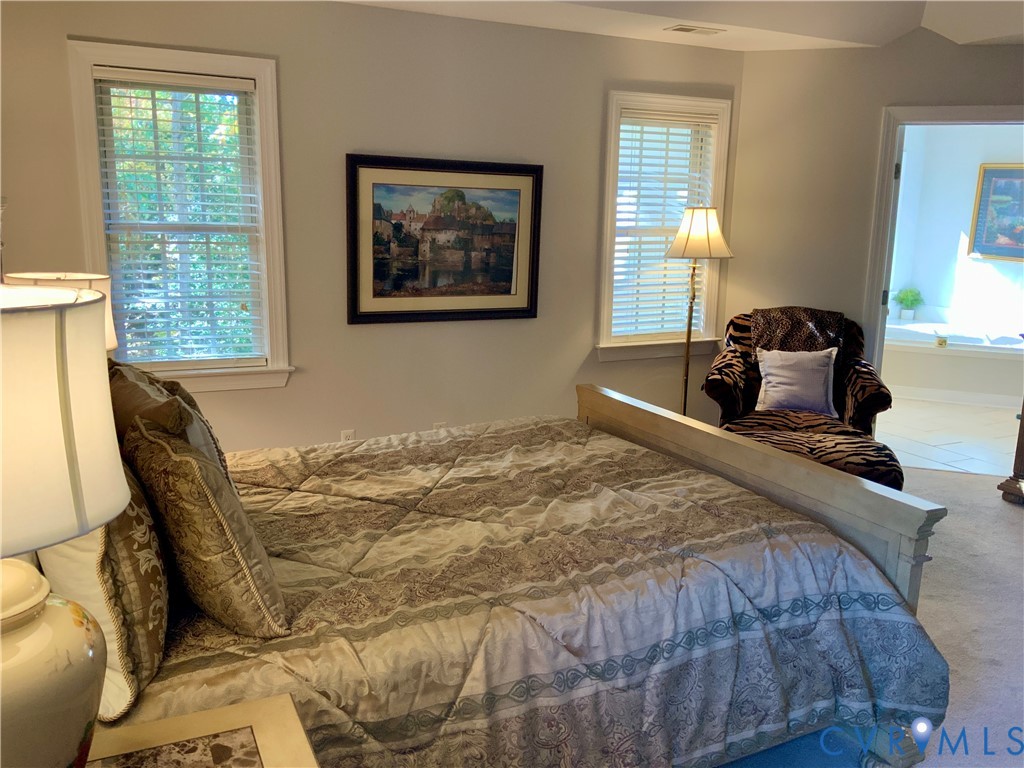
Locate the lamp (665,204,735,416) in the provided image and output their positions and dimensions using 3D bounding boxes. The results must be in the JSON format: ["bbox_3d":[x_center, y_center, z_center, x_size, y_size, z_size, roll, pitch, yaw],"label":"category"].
[{"bbox_3d":[1.028,-0.246,4.950,0.410,1.535,0.410,-4,12,-24],"label":"lamp"}]

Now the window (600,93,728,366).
[{"bbox_3d":[0.916,-0.958,5.125,0.855,1.455,0.090,-4,12,-24],"label":"window"}]

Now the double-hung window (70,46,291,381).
[{"bbox_3d":[-1.523,-0.732,4.032,0.900,1.570,0.100,-4,12,-24],"label":"double-hung window"}]

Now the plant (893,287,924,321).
[{"bbox_3d":[3.913,-0.794,8.466,0.310,0.325,0.310,5,12,20],"label":"plant"}]

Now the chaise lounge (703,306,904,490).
[{"bbox_3d":[1.473,0.143,4.463,0.930,0.970,1.570,4,11,16],"label":"chaise lounge"}]

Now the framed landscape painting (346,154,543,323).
[{"bbox_3d":[-0.329,-0.752,4.557,1.090,0.845,0.040,-4,12,-24],"label":"framed landscape painting"}]

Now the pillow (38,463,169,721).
[{"bbox_3d":[-0.813,0.292,1.699,0.200,0.470,0.620,-16,17,-25],"label":"pillow"}]

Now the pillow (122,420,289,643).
[{"bbox_3d":[-0.647,0.282,1.841,0.180,0.450,0.460,-32,26,-26],"label":"pillow"}]

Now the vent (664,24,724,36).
[{"bbox_3d":[0.973,-1.871,4.552,0.310,0.020,0.165,-4,12,-24],"label":"vent"}]

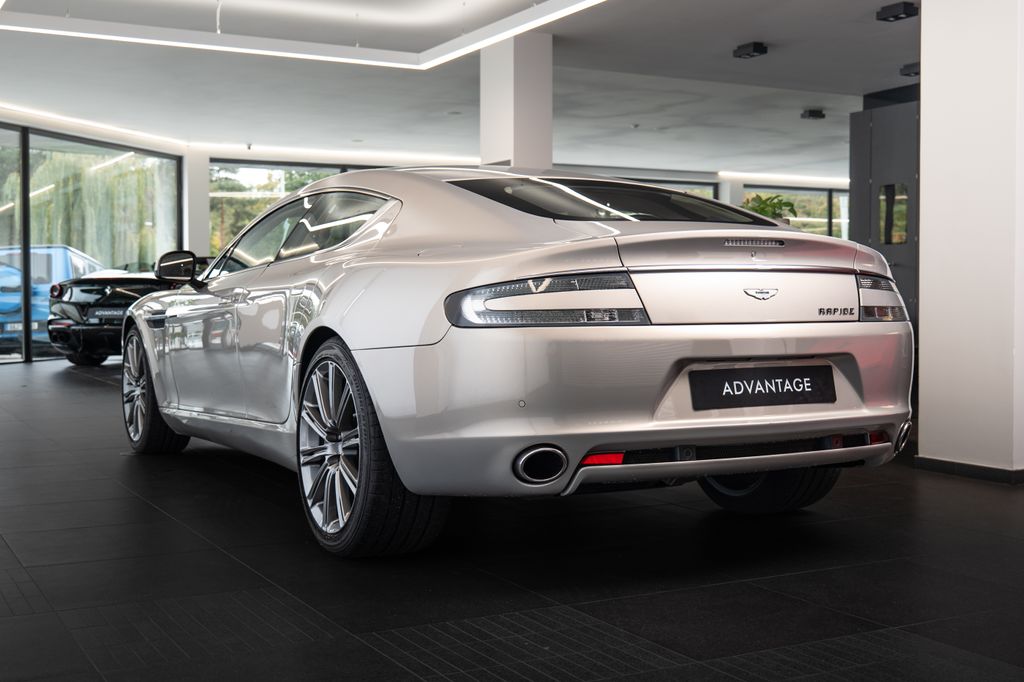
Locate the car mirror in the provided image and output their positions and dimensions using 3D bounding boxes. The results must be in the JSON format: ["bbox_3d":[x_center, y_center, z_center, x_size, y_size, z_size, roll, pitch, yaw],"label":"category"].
[{"bbox_3d":[-1.519,-0.329,5.249,0.205,0.155,0.150,-1,2,-30],"label":"car mirror"}]

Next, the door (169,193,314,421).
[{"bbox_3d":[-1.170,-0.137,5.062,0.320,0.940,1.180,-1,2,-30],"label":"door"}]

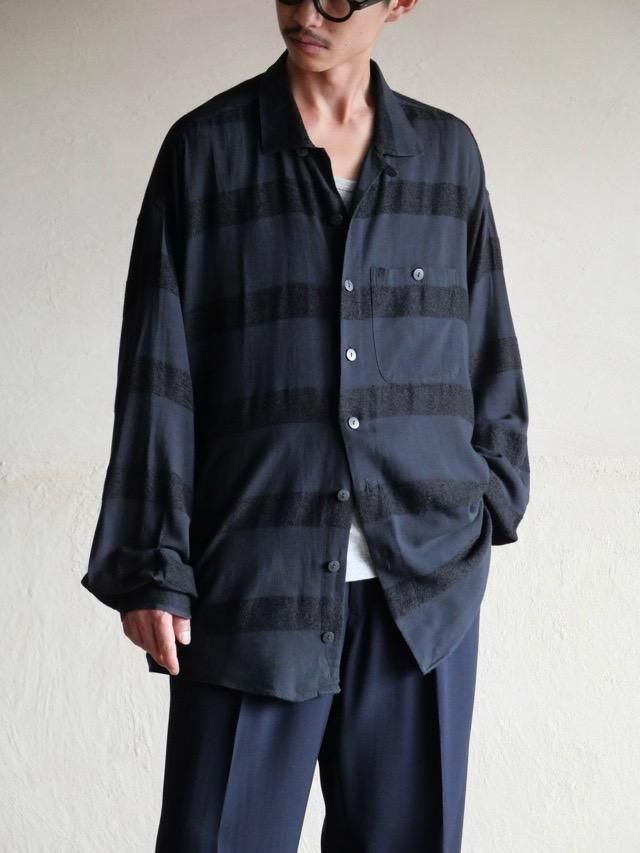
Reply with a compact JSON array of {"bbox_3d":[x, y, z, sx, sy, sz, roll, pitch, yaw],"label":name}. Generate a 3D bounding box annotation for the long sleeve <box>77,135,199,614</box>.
[{"bbox_3d":[-0.234,-0.071,3.450,0.150,0.640,0.190,2,1,-12],"label":"long sleeve"}]

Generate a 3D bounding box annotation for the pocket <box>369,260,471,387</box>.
[{"bbox_3d":[0.126,-0.130,3.400,0.130,0.150,0.022,1,-2,-16],"label":"pocket"}]

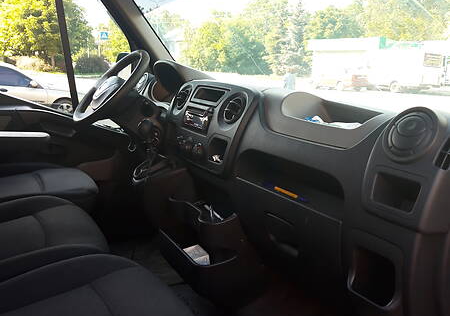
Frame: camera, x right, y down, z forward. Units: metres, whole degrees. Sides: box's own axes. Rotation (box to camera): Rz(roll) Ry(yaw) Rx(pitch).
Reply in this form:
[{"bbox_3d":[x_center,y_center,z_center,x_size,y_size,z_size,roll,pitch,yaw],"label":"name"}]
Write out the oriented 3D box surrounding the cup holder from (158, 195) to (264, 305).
[{"bbox_3d":[-0.051,0.275,1.460,0.225,0.278,0.300,-8,15,-30],"label":"cup holder"}]

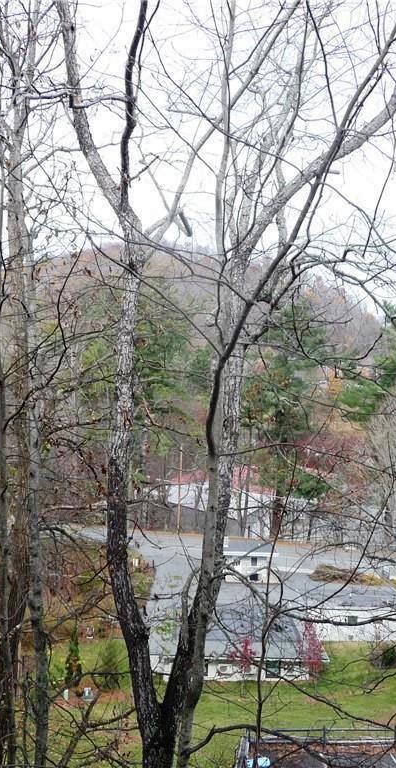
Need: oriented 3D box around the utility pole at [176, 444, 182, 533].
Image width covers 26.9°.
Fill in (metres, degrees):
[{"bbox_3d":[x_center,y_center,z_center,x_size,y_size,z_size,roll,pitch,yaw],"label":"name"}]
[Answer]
[{"bbox_3d":[-2.161,12.737,100.000,0.300,10.600,0.300,2,1,0],"label":"utility pole"}]

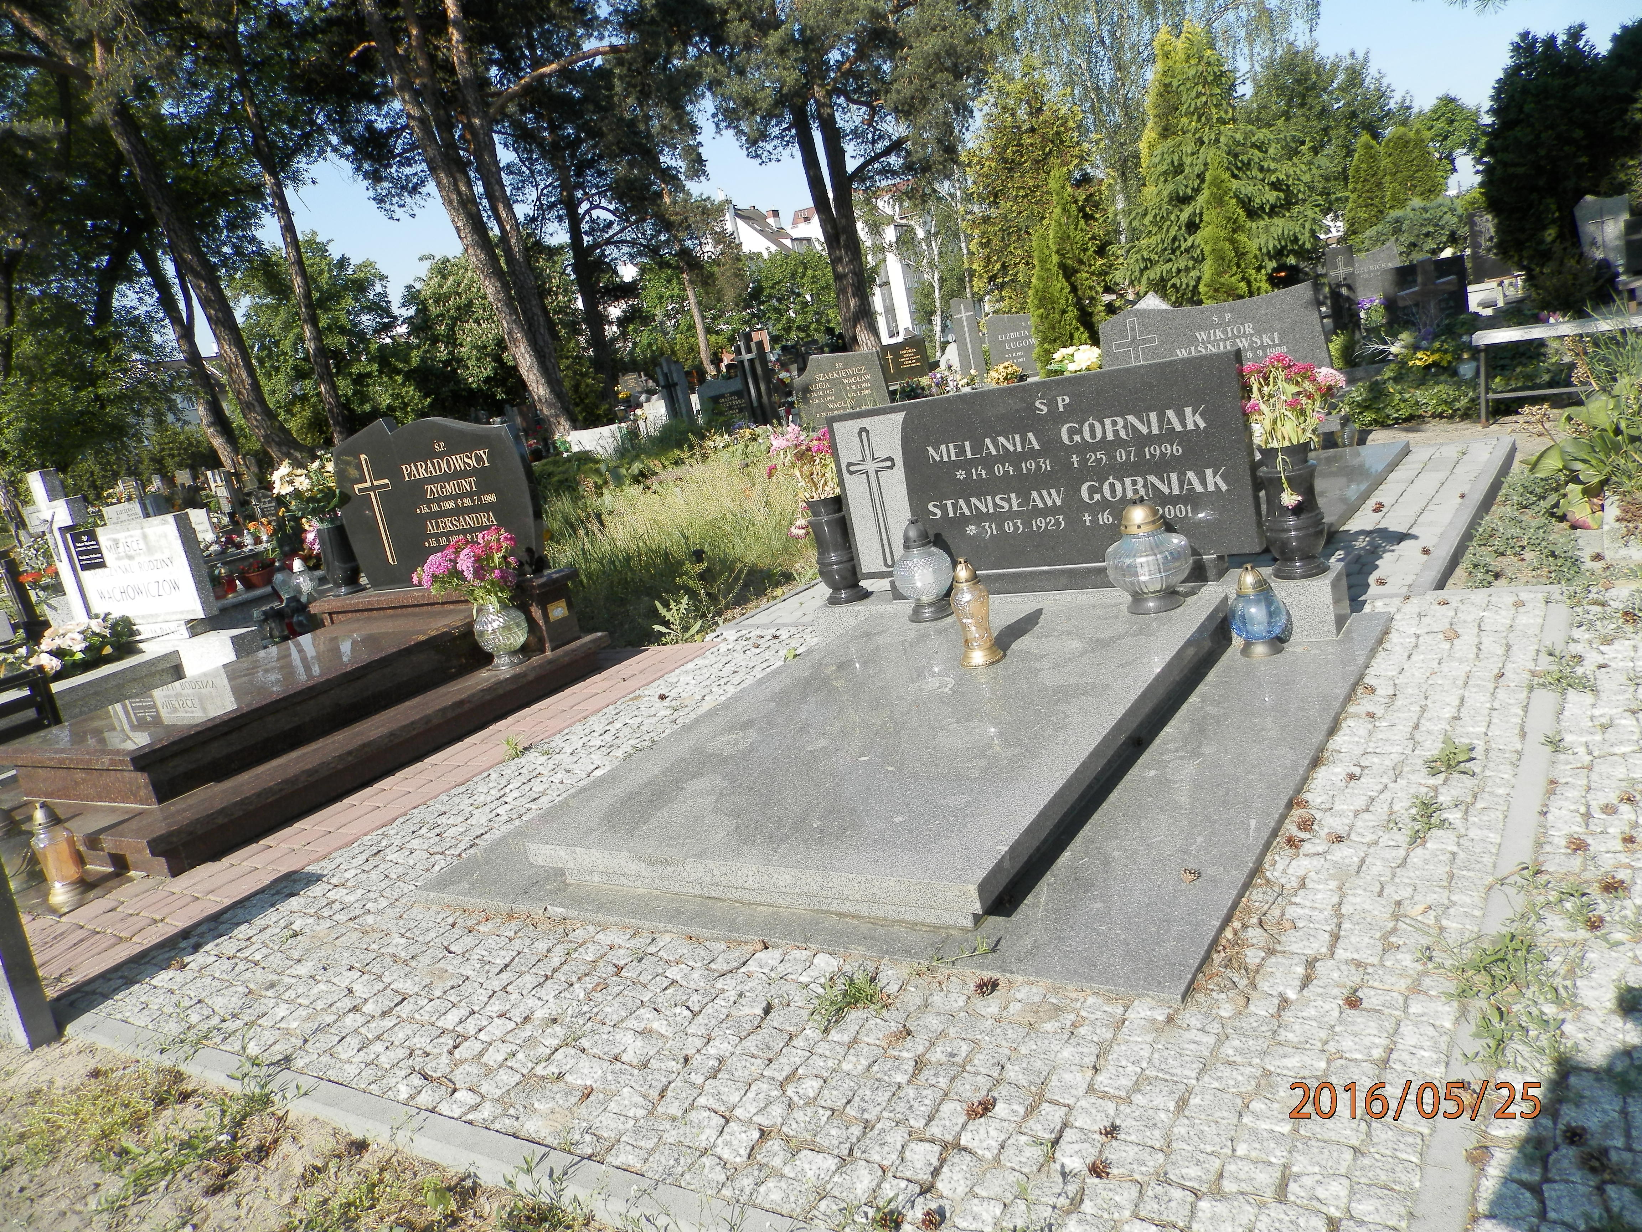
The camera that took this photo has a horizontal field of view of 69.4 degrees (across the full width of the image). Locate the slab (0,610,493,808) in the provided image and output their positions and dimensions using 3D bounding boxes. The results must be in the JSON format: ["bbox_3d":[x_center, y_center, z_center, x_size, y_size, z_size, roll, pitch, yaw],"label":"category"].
[{"bbox_3d":[-2.022,0.300,4.333,0.949,0.192,1.435,-3,16,35],"label":"slab"}]

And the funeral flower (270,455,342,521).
[{"bbox_3d":[-2.301,-0.572,5.311,0.300,0.280,0.280,-3,16,35],"label":"funeral flower"}]

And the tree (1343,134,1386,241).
[{"bbox_3d":[11.323,-8.443,24.289,0.900,2.803,0.900,-3,16,34],"label":"tree"}]

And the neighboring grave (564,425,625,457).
[{"bbox_3d":[-2.543,-2.348,15.474,0.800,0.500,1.400,-3,16,35],"label":"neighboring grave"}]

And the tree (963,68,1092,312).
[{"bbox_3d":[2.628,-4.560,13.897,1.600,3.505,1.600,-3,16,35],"label":"tree"}]

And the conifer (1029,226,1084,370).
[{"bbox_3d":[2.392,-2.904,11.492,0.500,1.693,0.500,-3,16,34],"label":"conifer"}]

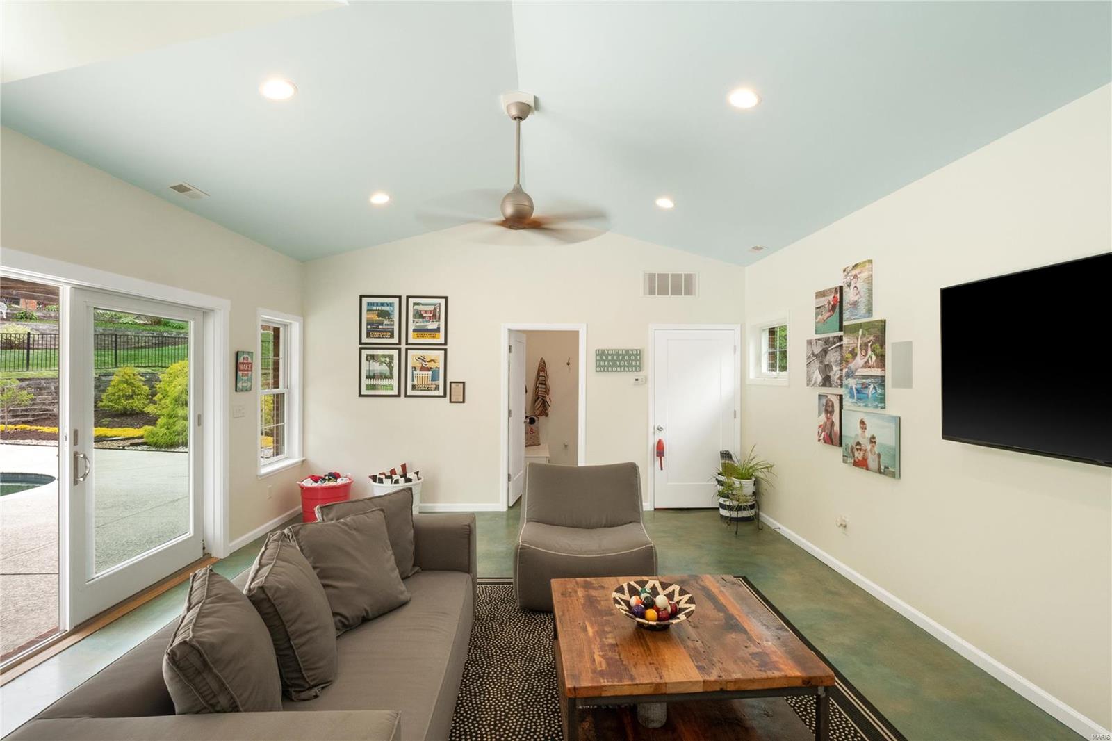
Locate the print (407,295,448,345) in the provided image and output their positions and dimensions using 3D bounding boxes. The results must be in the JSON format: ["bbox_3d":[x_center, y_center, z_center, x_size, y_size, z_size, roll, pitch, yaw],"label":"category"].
[{"bbox_3d":[-1.447,-0.556,5.555,0.460,0.558,0.026,0,0,-2],"label":"print"}]

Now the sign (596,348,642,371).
[{"bbox_3d":[0.713,-0.110,5.623,0.525,0.262,0.027,0,0,-2],"label":"sign"}]

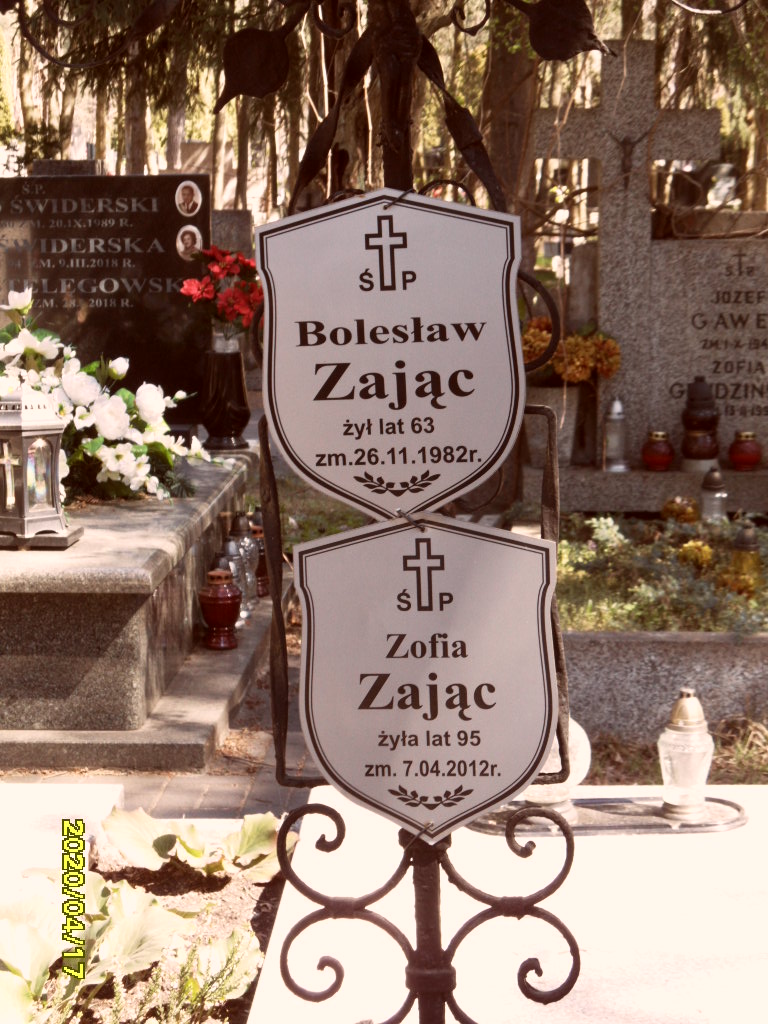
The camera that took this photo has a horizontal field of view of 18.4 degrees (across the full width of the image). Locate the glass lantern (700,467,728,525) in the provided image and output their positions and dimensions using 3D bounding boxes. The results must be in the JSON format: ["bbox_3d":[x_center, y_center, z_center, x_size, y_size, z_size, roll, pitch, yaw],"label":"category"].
[{"bbox_3d":[1.061,-0.047,7.600,0.088,0.200,0.088,0,9,3],"label":"glass lantern"}]

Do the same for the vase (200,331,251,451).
[{"bbox_3d":[-0.516,-0.395,7.700,0.160,0.381,0.155,0,9,3],"label":"vase"}]

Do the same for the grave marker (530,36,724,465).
[{"bbox_3d":[0.819,-0.875,8.000,0.604,1.415,0.160,0,9,3],"label":"grave marker"}]

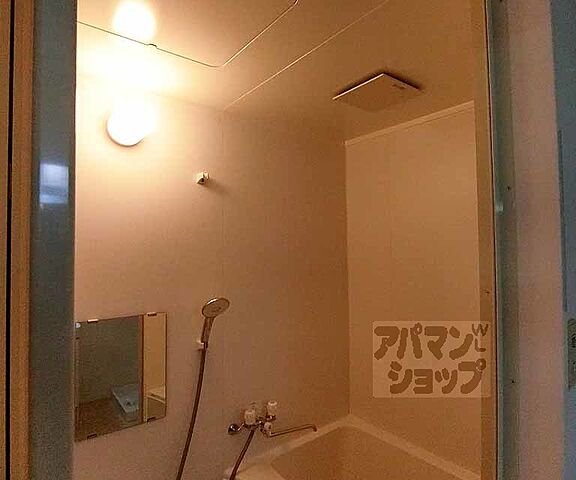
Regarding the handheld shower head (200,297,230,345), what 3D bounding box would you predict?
[{"bbox_3d":[-0.299,0.317,1.281,0.105,0.222,0.062,0,28,-39],"label":"handheld shower head"}]

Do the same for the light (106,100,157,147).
[{"bbox_3d":[-0.543,-0.408,1.155,0.155,0.155,0.136,0,-1,-39],"label":"light"}]

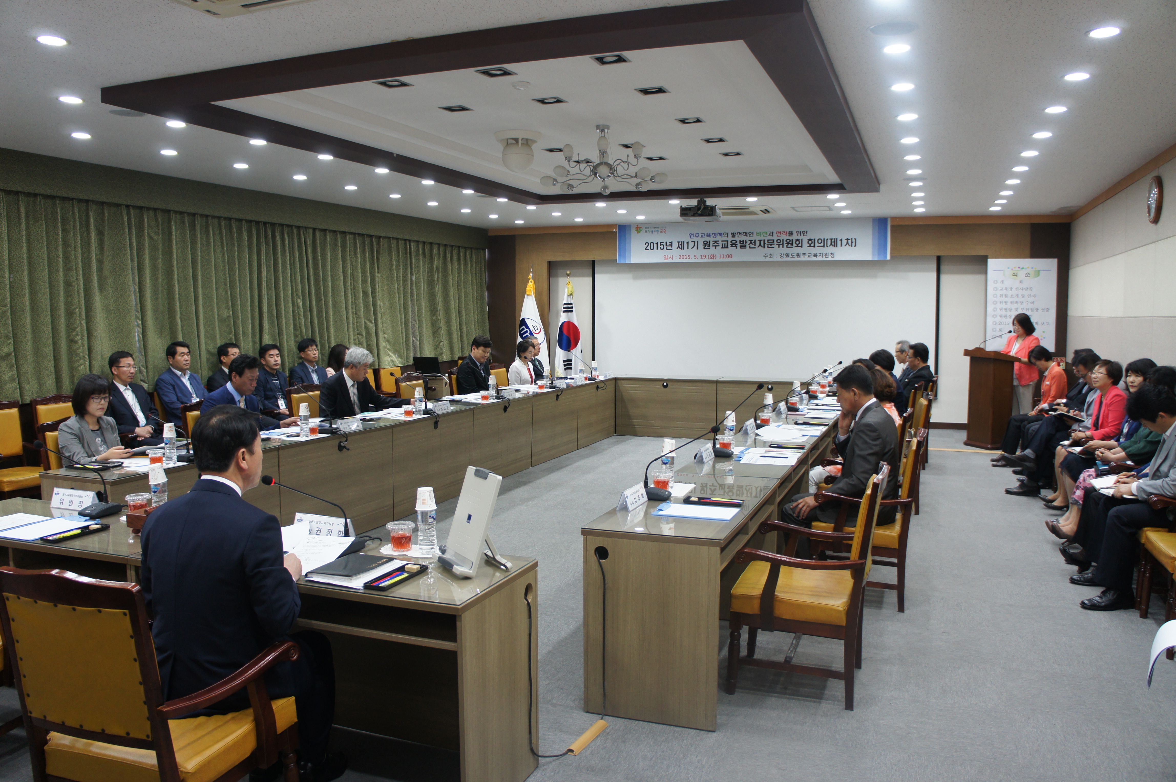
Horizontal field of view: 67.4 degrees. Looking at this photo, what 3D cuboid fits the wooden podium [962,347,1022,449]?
[{"bbox_3d":[4.768,0.067,10.435,0.420,1.170,0.530,-1,5,-16],"label":"wooden podium"}]

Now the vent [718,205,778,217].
[{"bbox_3d":[1.871,-2.244,11.136,0.950,0.060,0.780,2,5,21],"label":"vent"}]

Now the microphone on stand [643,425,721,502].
[{"bbox_3d":[0.416,0.318,3.971,0.365,0.345,0.130,2,5,21],"label":"microphone on stand"}]

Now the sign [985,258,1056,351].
[{"bbox_3d":[5.652,-1.122,11.511,0.830,1.210,0.020,2,6,21],"label":"sign"}]

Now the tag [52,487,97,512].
[{"bbox_3d":[-2.205,0.466,3.802,0.240,0.080,0.062,2,5,21],"label":"tag"}]

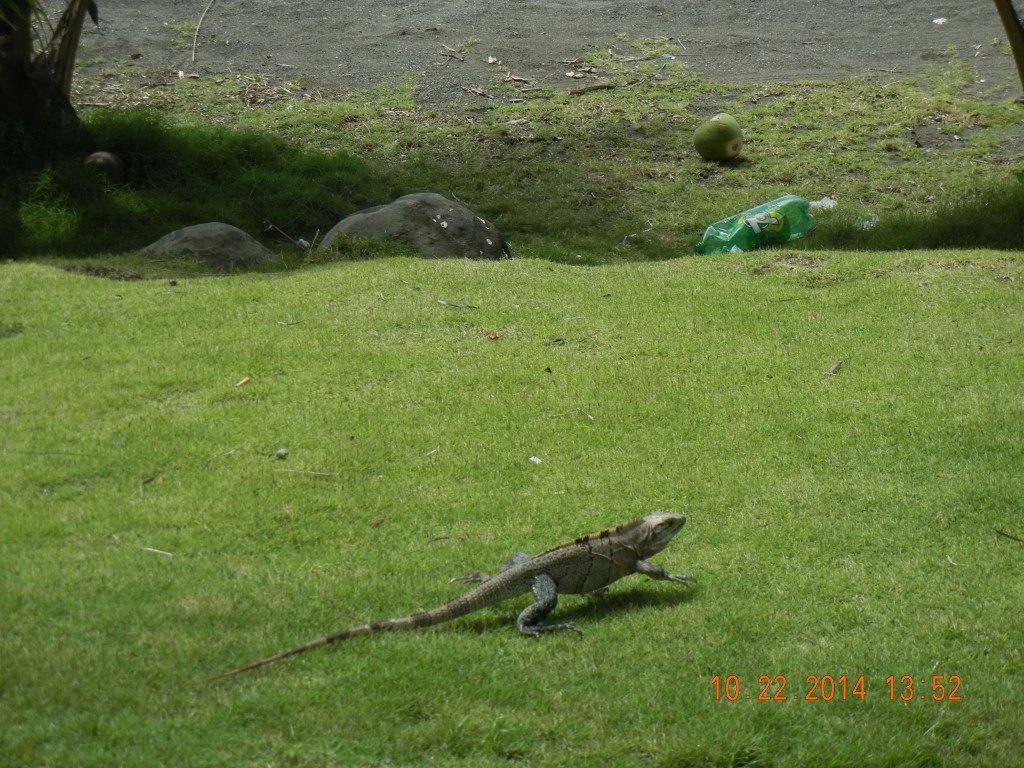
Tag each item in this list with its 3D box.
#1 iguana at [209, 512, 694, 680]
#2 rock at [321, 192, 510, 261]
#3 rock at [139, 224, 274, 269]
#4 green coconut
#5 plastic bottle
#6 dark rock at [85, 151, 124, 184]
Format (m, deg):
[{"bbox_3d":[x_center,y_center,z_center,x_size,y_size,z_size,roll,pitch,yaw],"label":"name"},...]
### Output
[{"bbox_3d":[-0.130,0.300,5.624,0.960,0.170,0.340,-7,13,-31],"label":"iguana"},{"bbox_3d":[-0.270,-0.425,9.500,0.490,0.220,0.360,0,12,0],"label":"rock"},{"bbox_3d":[-0.828,-0.364,9.300,0.340,0.150,0.270,0,12,0],"label":"rock"},{"bbox_3d":[0.701,-0.841,11.700,0.168,0.165,0.168,0,12,0],"label":"green coconut"},{"bbox_3d":[0.674,-0.442,9.500,0.350,0.118,0.118,-20,12,-25],"label":"plastic bottle"},{"bbox_3d":[-1.306,-0.694,11.000,0.140,0.115,0.135,0,12,0],"label":"dark rock"}]

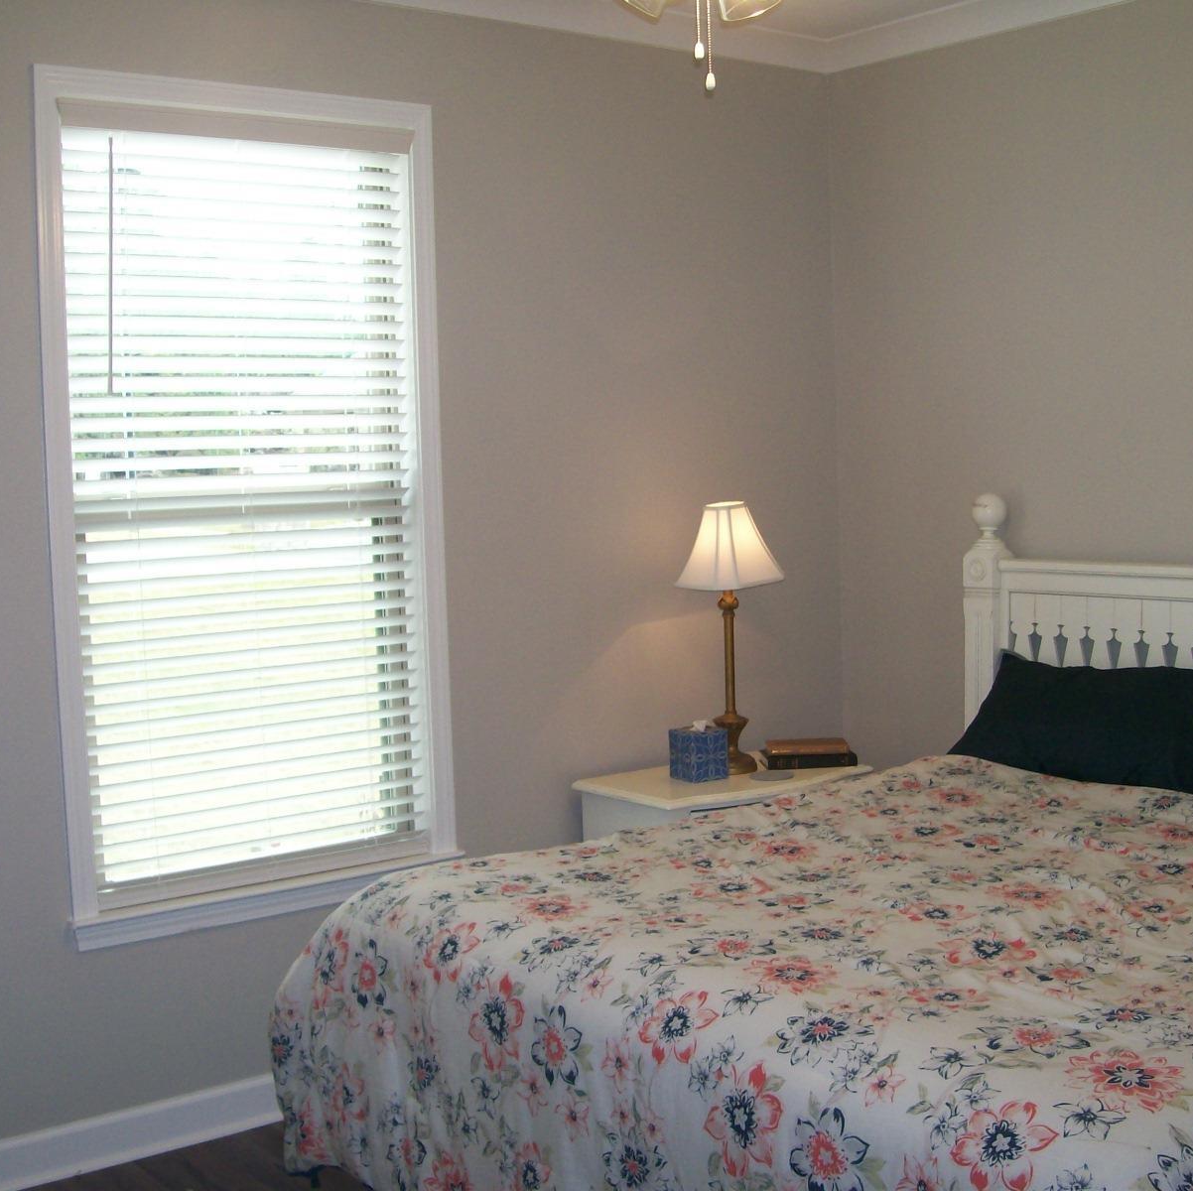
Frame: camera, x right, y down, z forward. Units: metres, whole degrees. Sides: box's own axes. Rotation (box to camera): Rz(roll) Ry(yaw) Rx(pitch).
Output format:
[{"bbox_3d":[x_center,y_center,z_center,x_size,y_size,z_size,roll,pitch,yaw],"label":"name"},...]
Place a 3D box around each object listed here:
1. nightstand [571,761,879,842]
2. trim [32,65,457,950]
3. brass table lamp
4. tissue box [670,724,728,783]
[{"bbox_3d":[0.345,0.817,4.314,0.708,0.705,0.400,-5,6,-37],"label":"nightstand"},{"bbox_3d":[-0.757,-0.197,3.750,0.990,1.870,0.080,-5,6,-37],"label":"trim"},{"bbox_3d":[0.353,0.111,4.299,0.232,0.703,0.232,-2,5,0],"label":"brass table lamp"},{"bbox_3d":[0.264,0.405,4.233,0.107,0.134,0.105,-5,6,-33],"label":"tissue box"}]

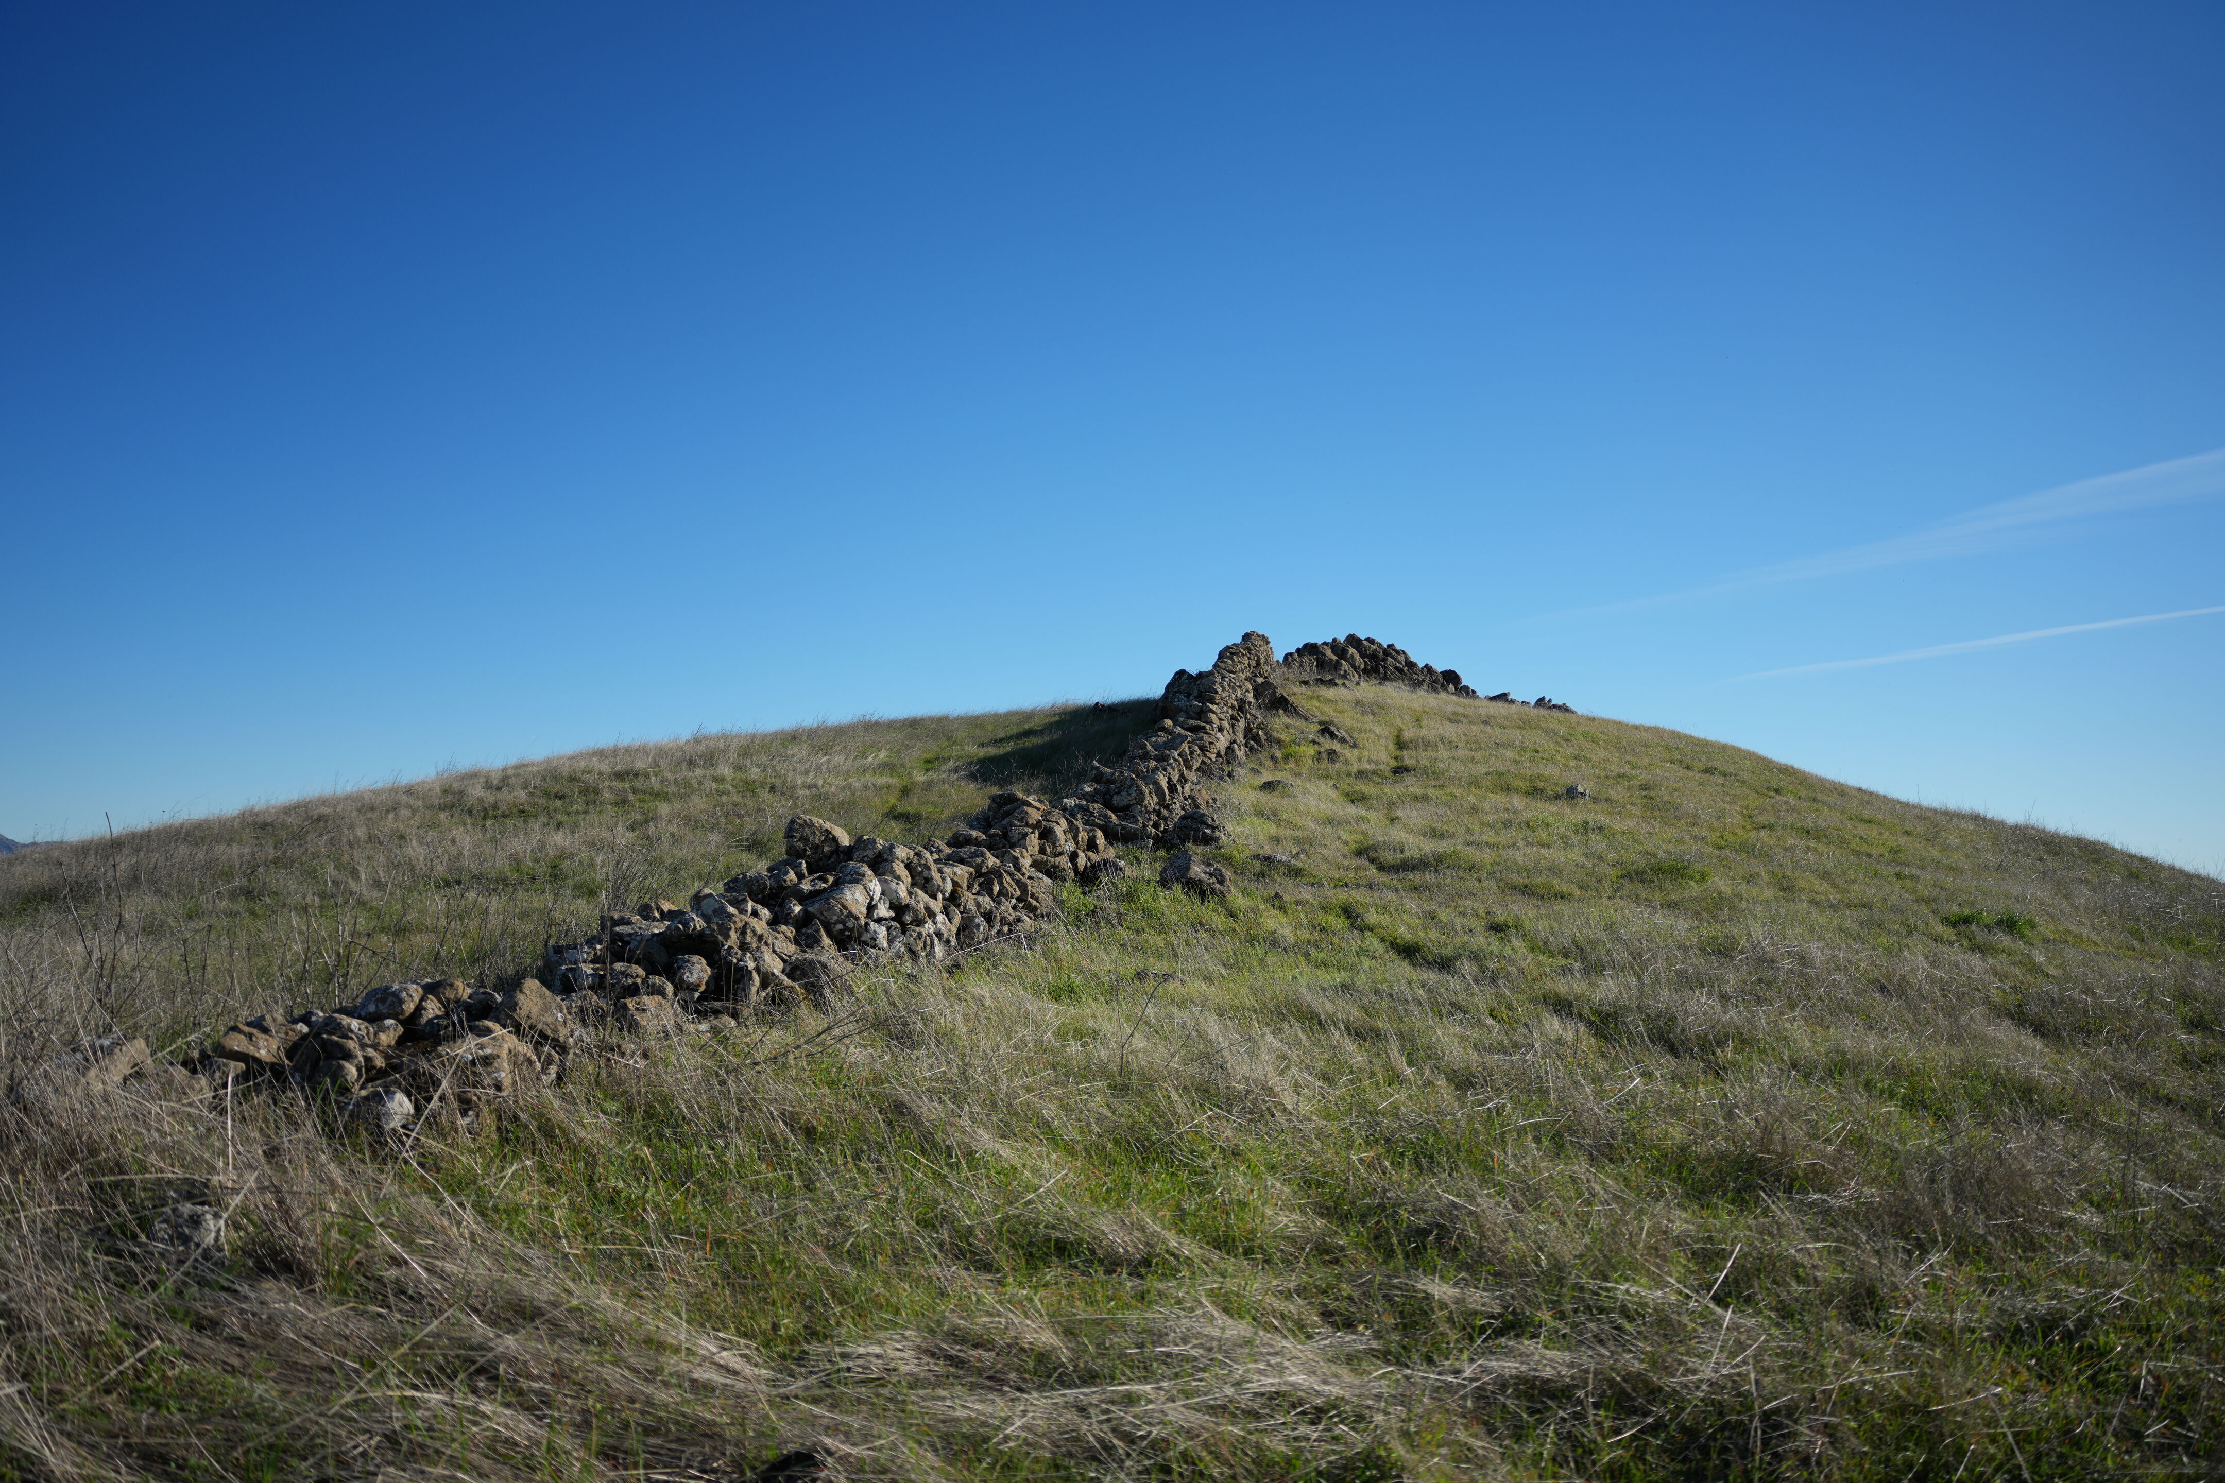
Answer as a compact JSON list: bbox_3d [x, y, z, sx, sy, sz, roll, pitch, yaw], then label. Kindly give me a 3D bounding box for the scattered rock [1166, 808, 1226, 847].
[{"bbox_3d":[0.750,0.771,15.400,0.520,0.330,0.440,0,-4,3],"label":"scattered rock"}]

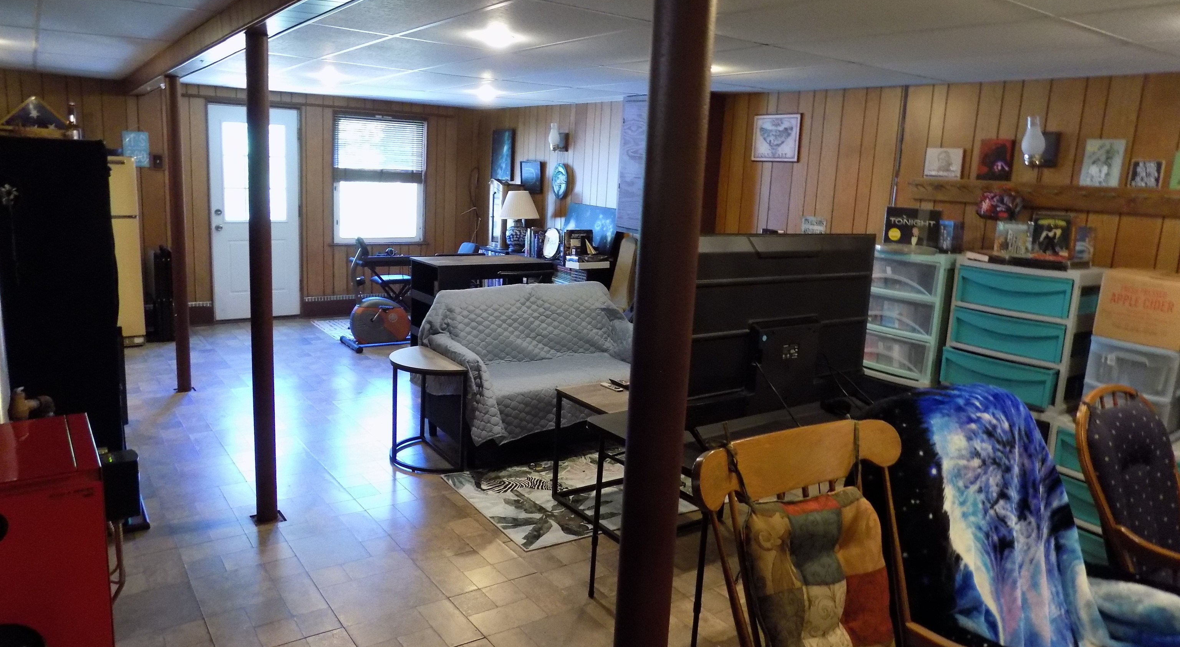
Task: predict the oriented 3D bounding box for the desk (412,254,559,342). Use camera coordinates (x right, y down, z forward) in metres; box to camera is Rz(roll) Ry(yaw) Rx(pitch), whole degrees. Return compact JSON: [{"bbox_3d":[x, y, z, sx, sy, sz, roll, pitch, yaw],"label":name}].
[{"bbox_3d":[-0.823,-0.027,5.989,0.975,0.915,0.500,-5,14,-35],"label":"desk"}]

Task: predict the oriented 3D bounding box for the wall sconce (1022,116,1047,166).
[{"bbox_3d":[2.139,-0.877,3.765,0.110,0.240,0.105,-5,13,-35],"label":"wall sconce"}]

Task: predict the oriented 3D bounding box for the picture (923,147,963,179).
[{"bbox_3d":[1.923,-0.872,4.267,0.025,0.162,0.215,-5,14,-35],"label":"picture"}]

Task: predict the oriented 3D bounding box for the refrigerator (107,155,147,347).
[{"bbox_3d":[-4.101,-0.601,6.368,0.720,1.525,0.680,-5,14,-35],"label":"refrigerator"}]

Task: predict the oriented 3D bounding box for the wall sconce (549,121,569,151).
[{"bbox_3d":[-0.318,-1.733,7.299,0.180,0.270,0.140,-5,14,-35],"label":"wall sconce"}]

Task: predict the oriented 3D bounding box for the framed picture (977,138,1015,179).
[{"bbox_3d":[2.074,-0.837,4.017,0.030,0.208,0.175,-5,13,-35],"label":"framed picture"}]

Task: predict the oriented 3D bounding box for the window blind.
[{"bbox_3d":[-2.170,-1.788,8.113,0.955,0.665,0.050,-5,14,-35],"label":"window blind"}]

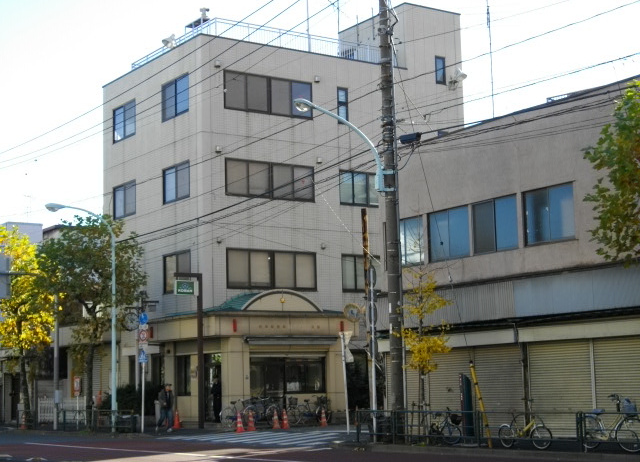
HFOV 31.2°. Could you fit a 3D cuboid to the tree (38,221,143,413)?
[{"bbox_3d":[-8.797,3.516,44.165,4.037,8.300,4.037,4,-10,-35],"label":"tree"}]

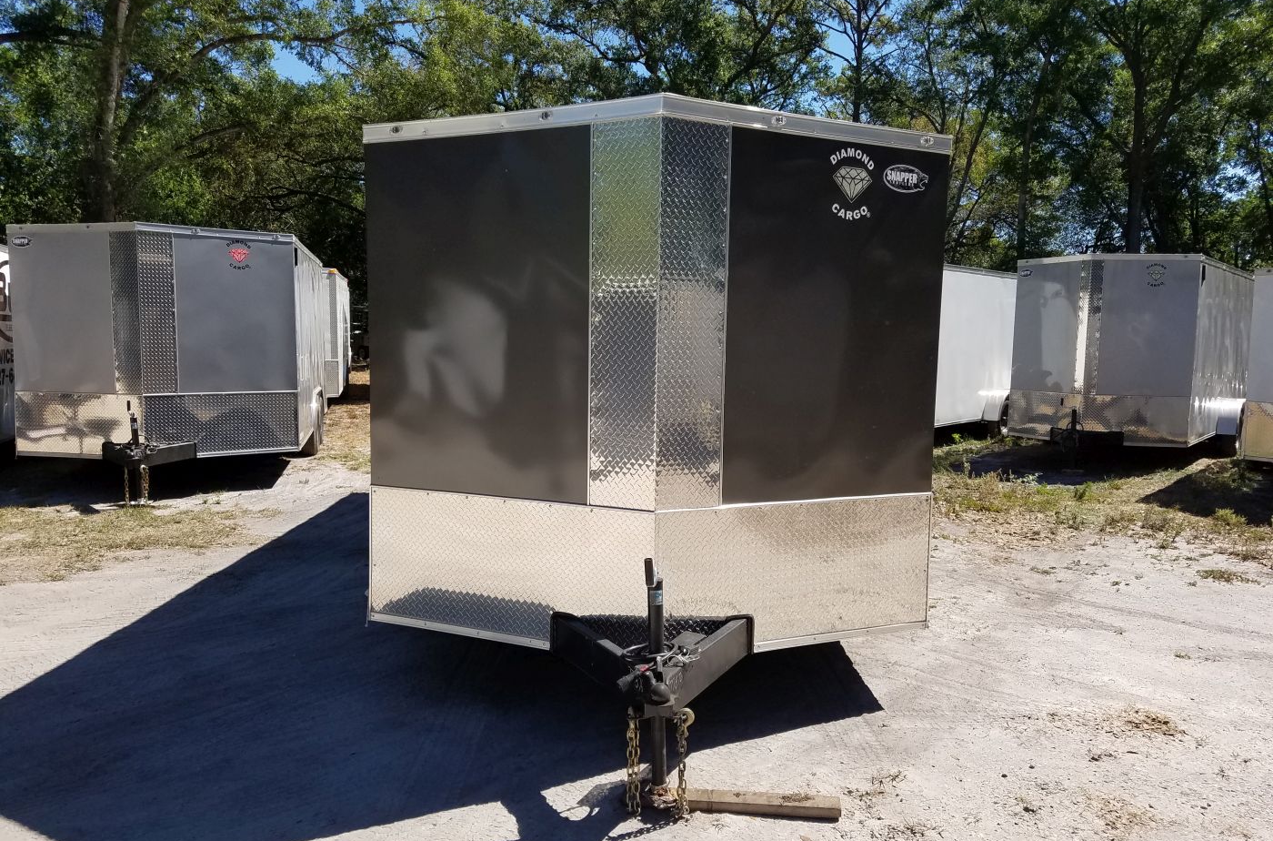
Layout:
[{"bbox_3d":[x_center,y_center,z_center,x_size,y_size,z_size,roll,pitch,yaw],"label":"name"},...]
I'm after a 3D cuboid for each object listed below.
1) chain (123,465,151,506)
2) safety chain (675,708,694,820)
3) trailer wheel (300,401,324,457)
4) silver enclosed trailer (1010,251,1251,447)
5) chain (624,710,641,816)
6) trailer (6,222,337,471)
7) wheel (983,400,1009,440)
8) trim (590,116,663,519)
[{"bbox_3d":[-4.396,0.574,8.420,0.225,0.360,0.085,-1,5,-14],"label":"chain"},{"bbox_3d":[0.159,1.141,3.180,0.063,0.385,0.060,1,5,0],"label":"safety chain"},{"bbox_3d":[-4.201,0.098,12.337,0.210,0.690,0.690,-1,5,-14],"label":"trailer wheel"},{"bbox_3d":[7.059,-0.905,13.601,2.320,2.530,5.967,5,7,39],"label":"silver enclosed trailer"},{"bbox_3d":[-0.012,1.133,3.180,0.053,0.362,0.055,1,5,0],"label":"chain"},{"bbox_3d":[-5.181,-0.782,11.153,2.590,2.513,6.233,-1,5,-14],"label":"trailer"},{"bbox_3d":[5.720,-0.010,15.120,0.210,0.690,0.690,5,7,40],"label":"wheel"},{"bbox_3d":[-0.051,-0.396,3.737,0.306,1.526,0.025,3,6,26],"label":"trim"}]

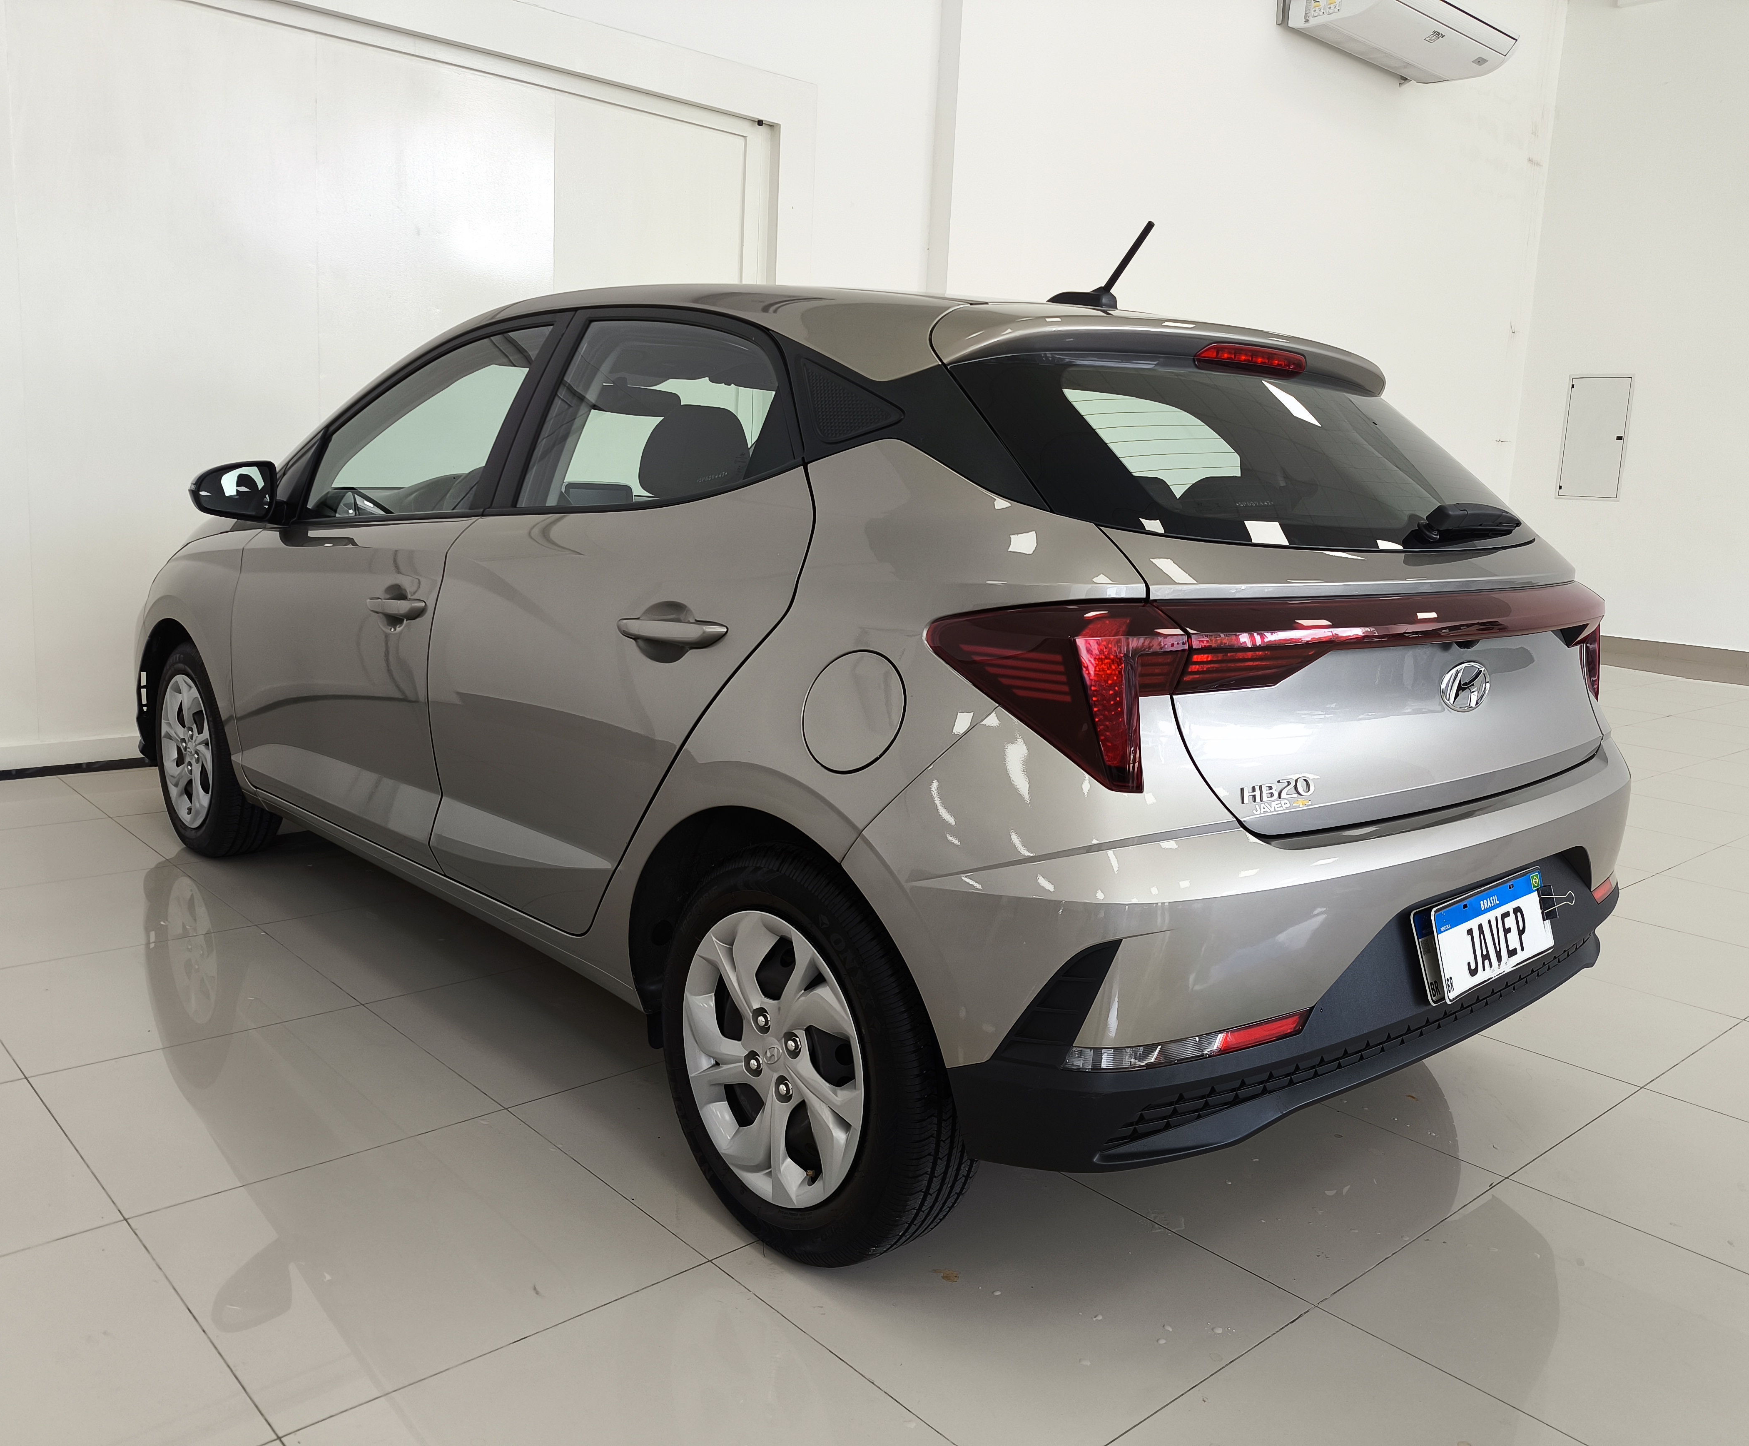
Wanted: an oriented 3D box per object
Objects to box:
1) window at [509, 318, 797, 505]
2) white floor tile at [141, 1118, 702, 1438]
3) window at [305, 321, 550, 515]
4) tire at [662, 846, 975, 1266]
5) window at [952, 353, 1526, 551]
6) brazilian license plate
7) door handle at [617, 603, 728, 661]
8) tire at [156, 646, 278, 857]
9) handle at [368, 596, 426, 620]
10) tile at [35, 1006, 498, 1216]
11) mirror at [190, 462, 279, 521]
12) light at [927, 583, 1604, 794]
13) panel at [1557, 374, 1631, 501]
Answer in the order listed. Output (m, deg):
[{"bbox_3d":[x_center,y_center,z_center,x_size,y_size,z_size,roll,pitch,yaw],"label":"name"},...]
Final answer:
[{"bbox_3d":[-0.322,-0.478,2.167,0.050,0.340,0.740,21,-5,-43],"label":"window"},{"bbox_3d":[-0.672,0.763,2.038,0.604,0.010,0.604,-7,14,-42],"label":"white floor tile"},{"bbox_3d":[-0.974,-0.627,2.959,0.920,0.420,0.050,13,-3,45],"label":"window"},{"bbox_3d":[-0.092,0.474,2.077,0.200,0.605,0.605,-7,14,-43],"label":"tire"},{"bbox_3d":[0.674,-0.403,2.233,1.300,0.090,0.420,-7,56,-43],"label":"window"},{"bbox_3d":[0.897,0.304,2.030,0.400,0.130,0.020,-7,-1,-43],"label":"brazilian license plate"},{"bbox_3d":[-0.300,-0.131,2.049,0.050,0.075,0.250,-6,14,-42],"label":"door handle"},{"bbox_3d":[-1.822,0.060,3.872,0.190,0.605,0.605,-7,14,-43],"label":"tire"},{"bbox_3d":[-0.934,-0.224,2.719,0.047,0.045,0.240,-6,14,-42],"label":"handle"},{"bbox_3d":[-1.070,0.657,2.442,0.600,0.012,0.600,-6,14,-42],"label":"tile"},{"bbox_3d":[-1.496,-0.542,3.196,0.195,0.125,0.130,-6,14,-42],"label":"mirror"},{"bbox_3d":[0.781,-0.099,2.143,1.680,0.235,0.270,-6,14,-42],"label":"light"},{"bbox_3d":[4.974,-1.966,9.618,0.040,0.835,0.425,-6,14,-42],"label":"panel"}]

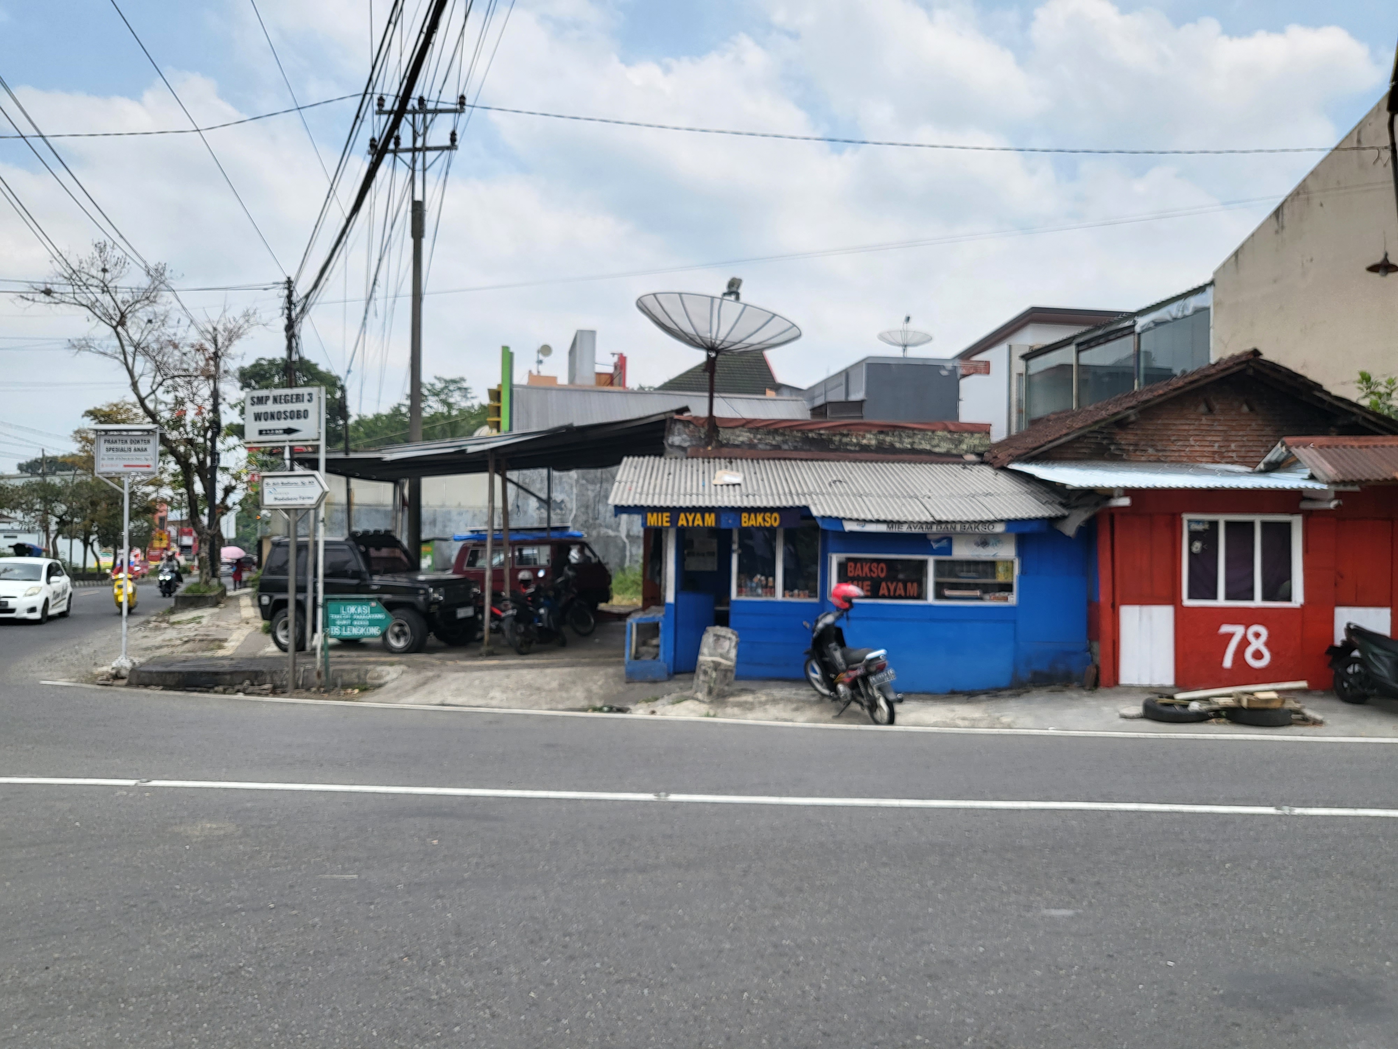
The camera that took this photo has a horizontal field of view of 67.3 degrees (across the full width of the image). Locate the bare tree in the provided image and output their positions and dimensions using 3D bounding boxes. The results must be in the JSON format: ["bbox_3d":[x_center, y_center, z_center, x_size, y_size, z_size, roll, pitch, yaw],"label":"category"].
[{"bbox_3d":[-15.873,-3.120,30.126,6.600,9.900,5.500,1,-2,-18],"label":"bare tree"}]

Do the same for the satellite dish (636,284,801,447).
[{"bbox_3d":[0.286,-2.199,14.529,2.300,2.300,2.300,0,-2,18],"label":"satellite dish"}]

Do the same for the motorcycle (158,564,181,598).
[{"bbox_3d":[-17.997,1.937,35.715,0.750,1.150,1.900,1,-2,-23],"label":"motorcycle"}]

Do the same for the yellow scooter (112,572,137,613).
[{"bbox_3d":[-15.447,1.770,28.214,0.720,1.130,1.820,1,-2,-21],"label":"yellow scooter"}]

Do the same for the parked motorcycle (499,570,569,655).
[{"bbox_3d":[-2.347,1.324,15.765,0.700,1.150,1.900,0,-2,23],"label":"parked motorcycle"}]

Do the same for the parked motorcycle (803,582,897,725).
[{"bbox_3d":[1.633,1.394,11.366,0.700,1.250,1.880,1,-2,-23],"label":"parked motorcycle"}]

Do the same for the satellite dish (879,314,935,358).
[{"bbox_3d":[7.805,-7.077,39.521,2.100,1.650,2.100,0,-2,18],"label":"satellite dish"}]

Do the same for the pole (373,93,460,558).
[{"bbox_3d":[-5.969,-3.570,22.143,1.850,11.200,0.400,0,-1,6],"label":"pole"}]

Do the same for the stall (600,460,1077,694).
[{"bbox_3d":[1.778,0.506,13.388,5.650,2.950,3.100,0,-1,-3],"label":"stall"}]

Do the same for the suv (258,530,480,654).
[{"bbox_3d":[-5.265,1.114,16.973,3.500,1.840,1.620,0,-2,20],"label":"suv"}]

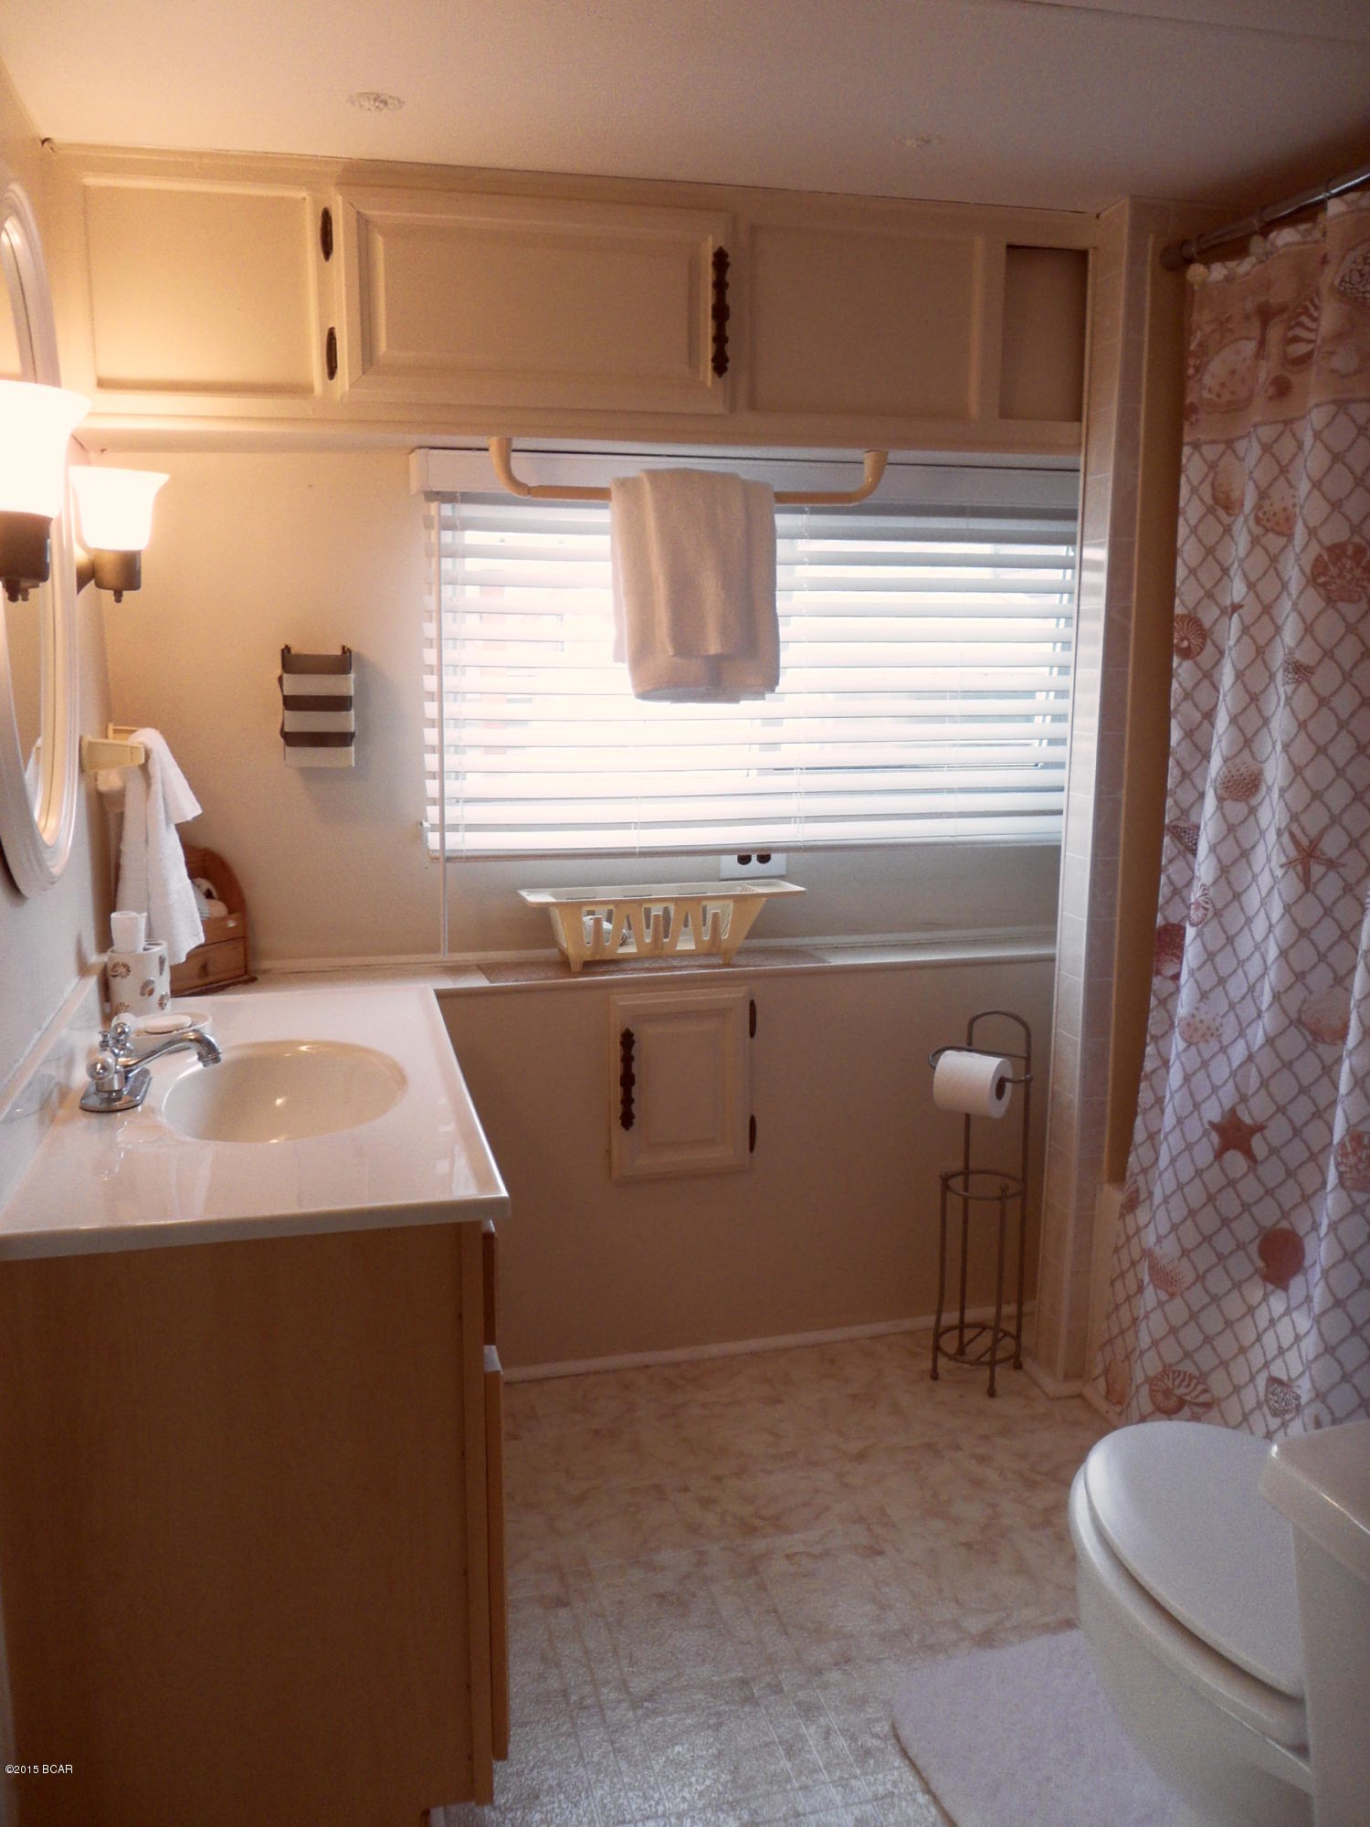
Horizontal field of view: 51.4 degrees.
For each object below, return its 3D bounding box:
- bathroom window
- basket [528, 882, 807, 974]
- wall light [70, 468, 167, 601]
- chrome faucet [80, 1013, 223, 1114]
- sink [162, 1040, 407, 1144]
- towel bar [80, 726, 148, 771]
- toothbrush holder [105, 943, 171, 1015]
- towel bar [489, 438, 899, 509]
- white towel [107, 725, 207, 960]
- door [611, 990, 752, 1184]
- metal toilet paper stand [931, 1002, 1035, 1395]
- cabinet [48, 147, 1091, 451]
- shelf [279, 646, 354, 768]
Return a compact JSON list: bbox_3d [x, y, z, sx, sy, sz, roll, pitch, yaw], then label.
[{"bbox_3d":[0.183,-0.445,2.696,1.325,0.661,0.055,-3,11,-14],"label":"bathroom window"},{"bbox_3d":[-0.041,0.027,2.705,0.528,0.141,0.124,-3,11,-14],"label":"basket"},{"bbox_3d":[-0.817,-0.541,2.049,0.148,0.182,0.133,-3,11,-14],"label":"wall light"},{"bbox_3d":[-0.710,0.194,1.900,0.177,0.094,0.156,-3,11,-14],"label":"chrome faucet"},{"bbox_3d":[-0.543,0.297,1.956,0.325,0.130,0.460,-3,11,-14],"label":"sink"},{"bbox_3d":[-0.913,-0.278,2.335,0.095,0.050,0.310,-3,11,-14],"label":"towel bar"},{"bbox_3d":[-0.893,0.109,2.328,0.092,0.102,0.092,-3,11,-14],"label":"toothbrush holder"},{"bbox_3d":[0.017,-0.748,2.422,0.698,0.091,0.035,-3,11,-14],"label":"towel bar"},{"bbox_3d":[-0.877,-0.113,2.365,0.135,0.390,0.200,-3,11,-14],"label":"white towel"},{"bbox_3d":[-0.006,0.314,2.634,0.263,0.352,0.025,-3,11,-14],"label":"door"},{"bbox_3d":[0.531,0.526,2.633,0.190,0.693,0.150,6,12,32],"label":"metal toilet paper stand"},{"bbox_3d":[-0.139,-0.990,2.437,1.680,0.395,0.310,-3,11,-14],"label":"cabinet"},{"bbox_3d":[-0.645,-0.362,2.506,0.117,0.213,0.070,-3,11,-14],"label":"shelf"}]

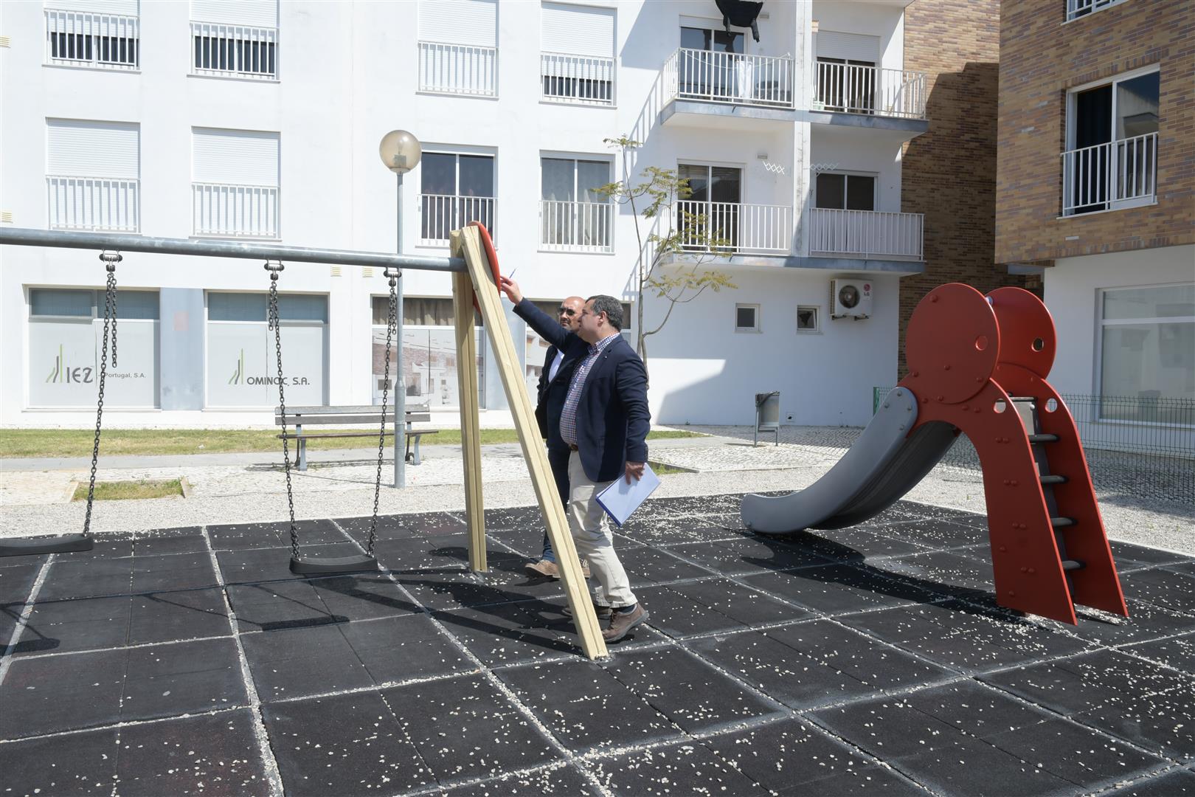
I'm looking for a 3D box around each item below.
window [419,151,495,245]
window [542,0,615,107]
[{"bbox_3d":[-2.674,-3.810,17.082,1.436,1.716,0.150,0,2,-13],"label":"window"},{"bbox_3d":[-0.381,-6.846,17.921,1.528,1.987,0.190,0,3,-13],"label":"window"}]

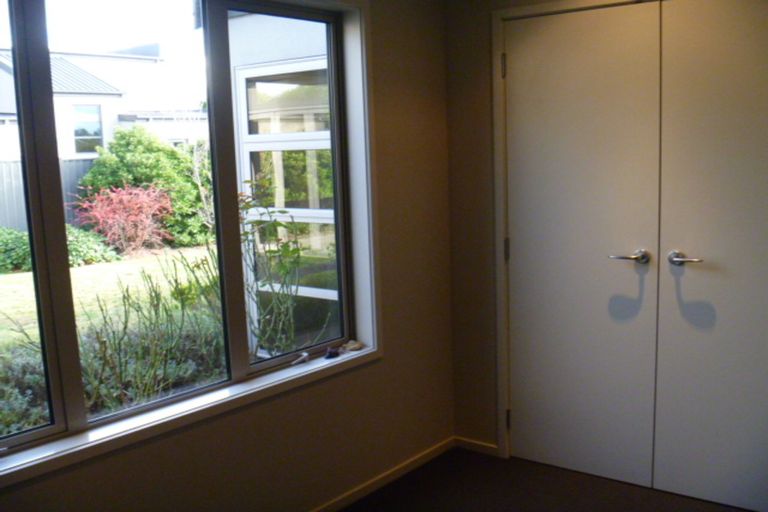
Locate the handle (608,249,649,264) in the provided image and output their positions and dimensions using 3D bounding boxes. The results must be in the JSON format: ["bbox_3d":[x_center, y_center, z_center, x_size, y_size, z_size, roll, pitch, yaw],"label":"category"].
[{"bbox_3d":[0.997,0.006,3.029,0.147,0.062,0.065,4,10,36],"label":"handle"}]

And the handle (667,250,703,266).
[{"bbox_3d":[1.172,0.015,2.901,0.147,0.062,0.065,4,10,36],"label":"handle"}]

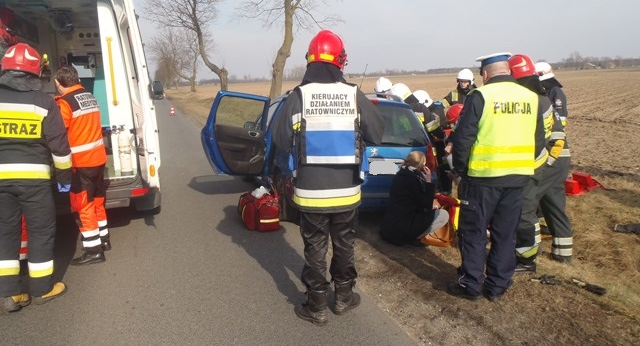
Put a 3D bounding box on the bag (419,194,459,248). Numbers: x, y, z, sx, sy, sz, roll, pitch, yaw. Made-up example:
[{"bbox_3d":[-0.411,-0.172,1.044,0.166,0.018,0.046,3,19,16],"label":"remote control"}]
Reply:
[{"bbox_3d":[1.229,0.484,5.280,0.400,0.460,0.340,-2,10,0],"label":"bag"}]

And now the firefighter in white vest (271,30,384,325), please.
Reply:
[{"bbox_3d":[0.047,0.043,3.403,0.700,1.880,0.420,-1,10,4],"label":"firefighter in white vest"}]

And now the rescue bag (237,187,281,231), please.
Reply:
[{"bbox_3d":[-0.665,0.433,5.726,0.310,0.320,0.470,-8,12,-29],"label":"rescue bag"}]

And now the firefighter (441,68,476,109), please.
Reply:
[{"bbox_3d":[2.143,-0.674,7.815,0.580,1.800,0.420,5,12,30],"label":"firefighter"}]

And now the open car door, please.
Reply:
[{"bbox_3d":[-1.133,-0.484,6.944,1.000,1.130,0.200,0,12,-28],"label":"open car door"}]

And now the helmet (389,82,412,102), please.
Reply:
[{"bbox_3d":[0.985,-0.973,6.335,0.300,0.250,0.240,-37,-9,30],"label":"helmet"}]

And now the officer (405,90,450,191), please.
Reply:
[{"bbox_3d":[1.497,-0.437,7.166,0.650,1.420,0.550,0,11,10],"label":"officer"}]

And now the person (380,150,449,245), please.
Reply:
[{"bbox_3d":[0.915,0.222,5.047,0.650,0.910,0.540,-6,12,-24],"label":"person"}]

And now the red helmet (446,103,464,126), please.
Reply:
[{"bbox_3d":[1.575,-0.665,5.886,0.300,0.250,0.240,-24,13,-6],"label":"red helmet"}]

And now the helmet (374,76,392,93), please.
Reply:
[{"bbox_3d":[0.972,-1.350,7.900,0.290,0.240,0.250,-26,16,-36],"label":"helmet"}]

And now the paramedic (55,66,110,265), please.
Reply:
[{"bbox_3d":[-2.115,-0.059,4.603,0.430,1.740,0.500,6,13,34],"label":"paramedic"}]

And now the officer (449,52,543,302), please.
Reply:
[{"bbox_3d":[1.262,0.024,3.855,0.580,1.820,0.400,-9,12,-32],"label":"officer"}]

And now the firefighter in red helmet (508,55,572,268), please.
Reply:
[{"bbox_3d":[1.780,-0.062,4.291,0.500,1.780,0.560,7,14,39],"label":"firefighter in red helmet"}]

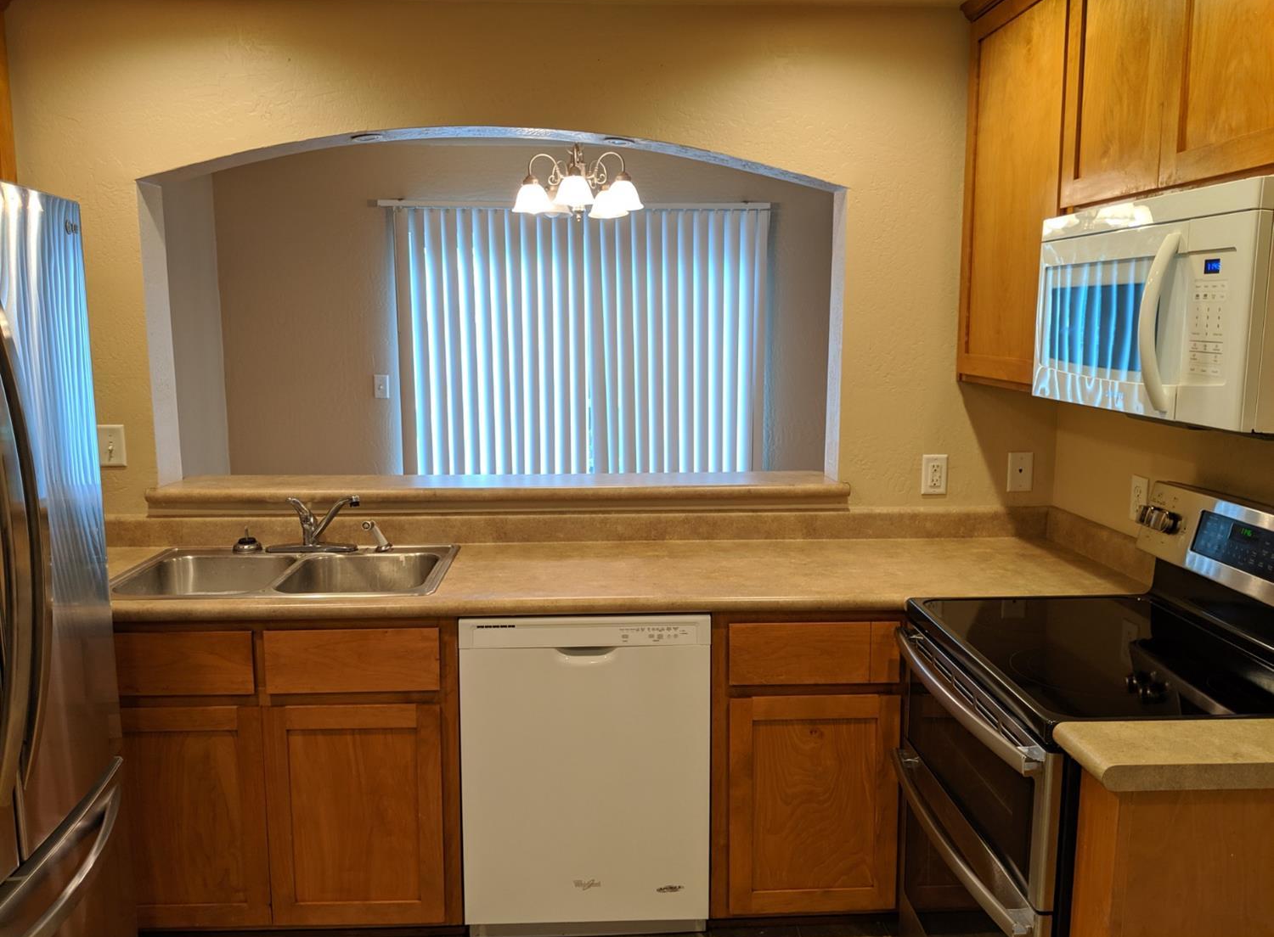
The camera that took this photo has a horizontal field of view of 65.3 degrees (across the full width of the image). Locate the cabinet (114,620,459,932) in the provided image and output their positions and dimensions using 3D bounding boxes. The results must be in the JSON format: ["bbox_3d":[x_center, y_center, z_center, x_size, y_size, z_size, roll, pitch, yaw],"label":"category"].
[{"bbox_3d":[-0.896,0.727,2.686,0.920,0.830,0.600,-1,8,-2],"label":"cabinet"}]

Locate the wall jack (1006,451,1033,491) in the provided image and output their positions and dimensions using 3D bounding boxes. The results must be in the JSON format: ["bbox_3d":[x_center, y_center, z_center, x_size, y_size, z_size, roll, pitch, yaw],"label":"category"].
[{"bbox_3d":[1.142,0.013,2.955,0.073,0.117,0.010,-1,8,-2],"label":"wall jack"}]

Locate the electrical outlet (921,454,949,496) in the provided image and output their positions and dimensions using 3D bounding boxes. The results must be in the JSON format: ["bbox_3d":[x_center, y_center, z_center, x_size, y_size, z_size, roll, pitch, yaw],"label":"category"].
[{"bbox_3d":[0.885,0.020,2.948,0.073,0.117,0.011,-1,8,-2],"label":"electrical outlet"}]

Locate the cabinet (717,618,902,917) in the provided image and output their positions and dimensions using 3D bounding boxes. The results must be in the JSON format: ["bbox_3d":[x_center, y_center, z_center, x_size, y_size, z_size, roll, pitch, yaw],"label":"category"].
[{"bbox_3d":[0.409,0.714,2.728,0.473,0.830,0.600,-1,8,-2],"label":"cabinet"}]

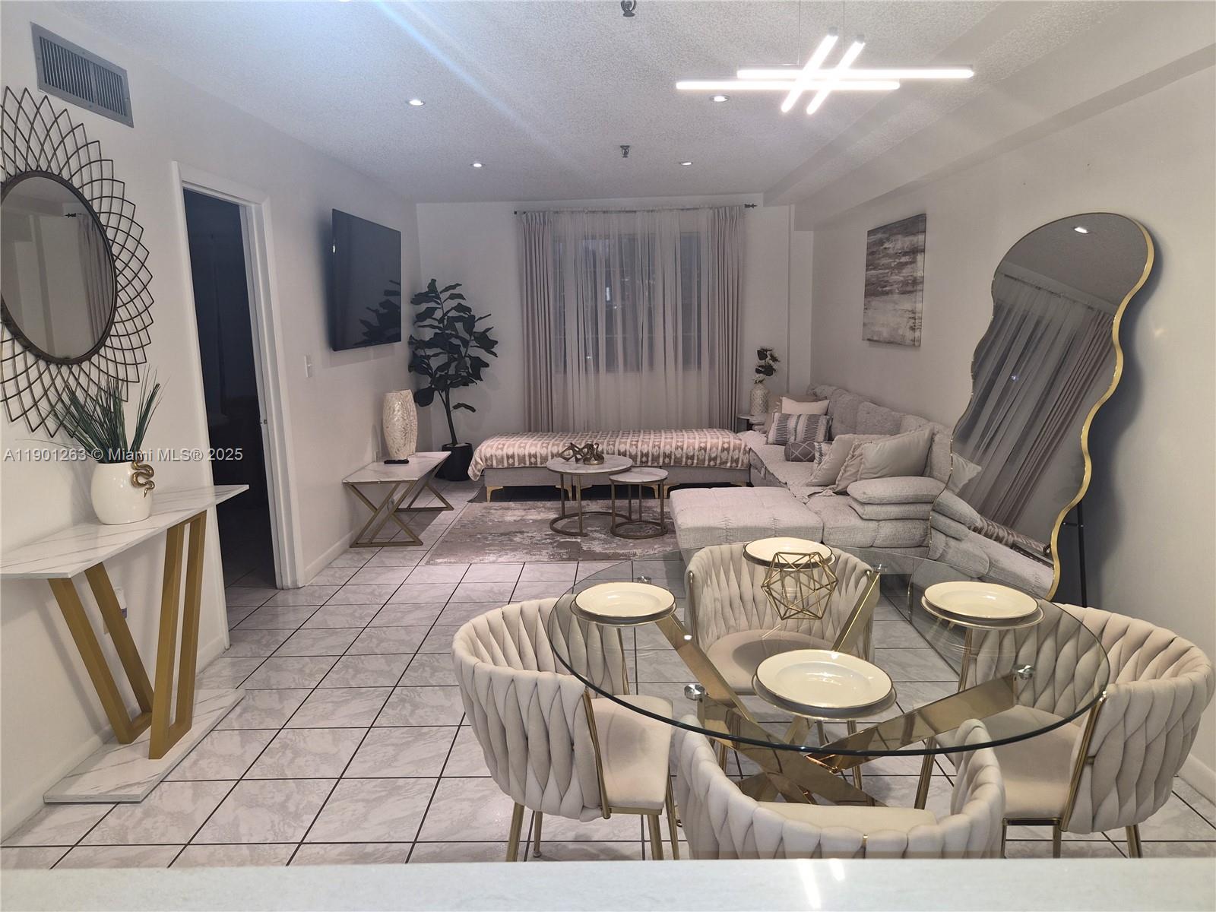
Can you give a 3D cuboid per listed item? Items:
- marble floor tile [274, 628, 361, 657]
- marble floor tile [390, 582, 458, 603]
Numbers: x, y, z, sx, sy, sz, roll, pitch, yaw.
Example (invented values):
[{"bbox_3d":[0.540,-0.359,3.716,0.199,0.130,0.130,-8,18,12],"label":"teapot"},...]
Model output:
[{"bbox_3d":[-1.351,0.878,3.795,0.325,0.010,0.325,-1,10,1],"label":"marble floor tile"},{"bbox_3d":[-0.995,0.745,4.350,0.318,0.010,0.318,-1,10,1],"label":"marble floor tile"}]

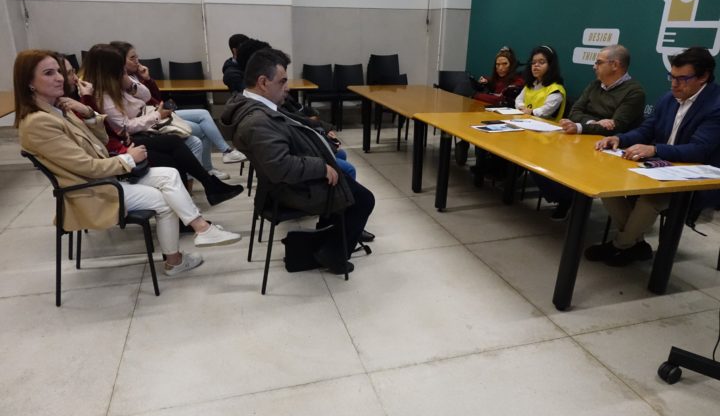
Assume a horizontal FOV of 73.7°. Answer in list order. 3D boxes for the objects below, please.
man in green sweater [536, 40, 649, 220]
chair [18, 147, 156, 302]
[{"bbox_3d":[1.604,-0.499,3.455,0.780,1.270,0.600,-5,21,-15],"label":"man in green sweater"},{"bbox_3d":[-1.340,0.031,2.556,0.550,0.800,0.540,-5,21,-15],"label":"chair"}]

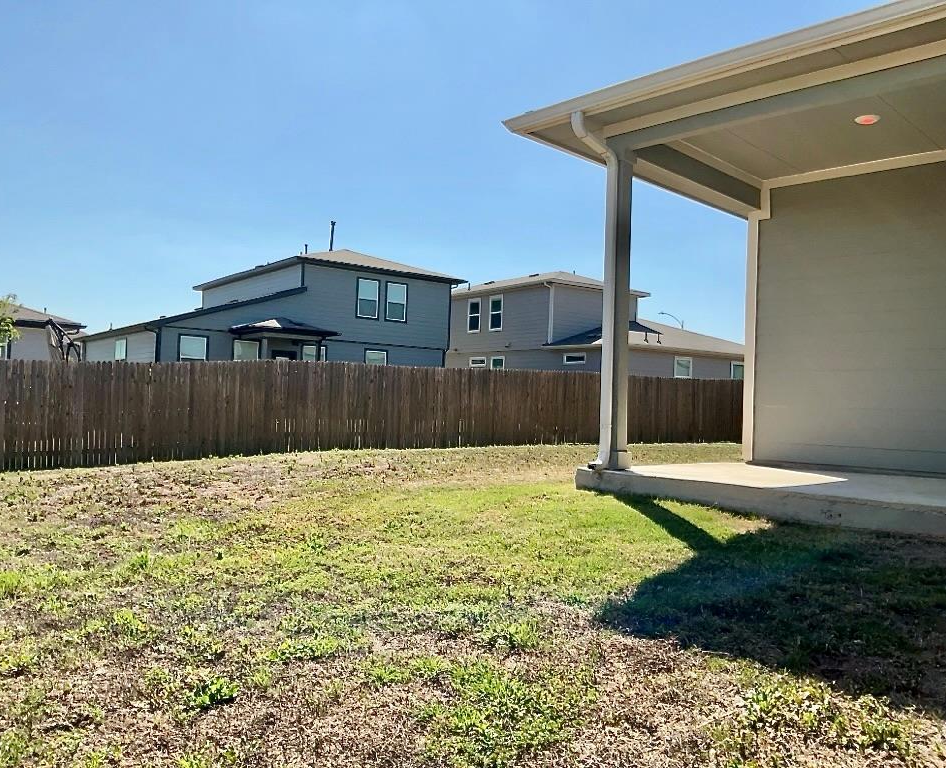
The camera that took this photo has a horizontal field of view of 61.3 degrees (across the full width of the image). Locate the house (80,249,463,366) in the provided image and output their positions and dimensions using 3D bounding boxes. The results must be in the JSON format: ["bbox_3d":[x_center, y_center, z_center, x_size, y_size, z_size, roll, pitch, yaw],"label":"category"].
[{"bbox_3d":[-8.832,-2.471,35.273,13.200,7.230,15.000,3,-1,-37],"label":"house"}]

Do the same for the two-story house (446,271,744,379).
[{"bbox_3d":[5.508,-2.044,43.684,12.400,7.100,18.000,3,-1,-33],"label":"two-story house"}]

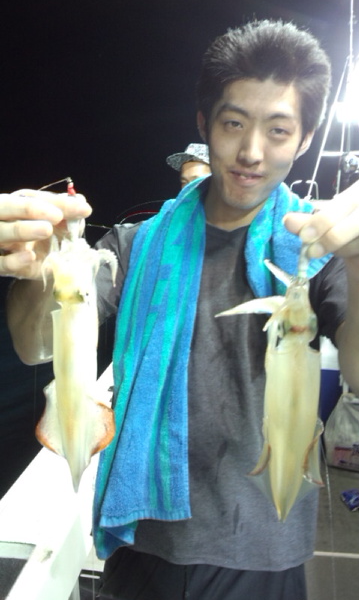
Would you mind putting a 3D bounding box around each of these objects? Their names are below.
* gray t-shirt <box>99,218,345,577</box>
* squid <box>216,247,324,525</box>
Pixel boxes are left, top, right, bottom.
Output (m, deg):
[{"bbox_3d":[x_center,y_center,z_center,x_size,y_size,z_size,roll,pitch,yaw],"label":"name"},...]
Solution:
[{"bbox_3d":[0.073,0.142,0.860,0.450,0.610,0.260,1,9,5],"label":"gray t-shirt"},{"bbox_3d":[0.086,0.089,0.457,0.102,0.265,0.055,1,9,7],"label":"squid"}]

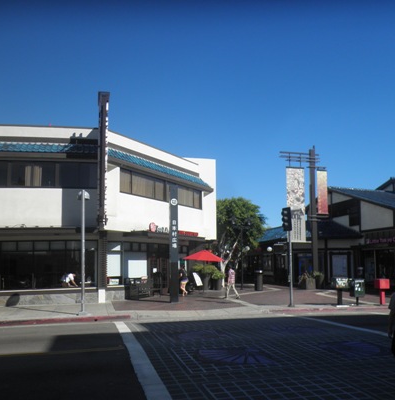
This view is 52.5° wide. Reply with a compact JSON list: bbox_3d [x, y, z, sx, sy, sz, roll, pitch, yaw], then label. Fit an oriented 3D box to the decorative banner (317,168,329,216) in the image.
[{"bbox_3d":[7.994,-0.539,25.404,0.720,2.920,0.060,1,-9,-12],"label":"decorative banner"}]

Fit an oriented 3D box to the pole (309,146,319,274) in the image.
[{"bbox_3d":[7.283,0.977,25.076,0.380,8.940,0.380,1,-9,-14],"label":"pole"}]

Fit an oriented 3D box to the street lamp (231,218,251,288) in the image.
[{"bbox_3d":[2.730,3.241,24.841,0.800,4.580,1.200,1,-9,-14],"label":"street lamp"}]

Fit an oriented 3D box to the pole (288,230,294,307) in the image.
[{"bbox_3d":[3.670,2.673,15.750,0.180,2.950,0.180,1,-9,-14],"label":"pole"}]

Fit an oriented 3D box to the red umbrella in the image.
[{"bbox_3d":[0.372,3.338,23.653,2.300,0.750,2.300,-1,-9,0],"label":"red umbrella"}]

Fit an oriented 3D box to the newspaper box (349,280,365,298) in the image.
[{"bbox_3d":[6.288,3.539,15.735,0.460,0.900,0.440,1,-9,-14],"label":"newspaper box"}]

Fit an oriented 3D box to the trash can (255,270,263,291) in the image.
[{"bbox_3d":[3.586,4.663,23.160,0.540,1.150,0.540,-1,-9,0],"label":"trash can"}]

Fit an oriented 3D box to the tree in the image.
[{"bbox_3d":[2.498,2.742,26.319,4.200,6.020,4.200,1,-9,-14],"label":"tree"}]

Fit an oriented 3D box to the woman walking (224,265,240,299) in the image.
[{"bbox_3d":[1.634,3.920,19.247,0.600,1.590,0.500,-5,-10,26],"label":"woman walking"}]

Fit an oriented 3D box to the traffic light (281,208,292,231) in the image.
[{"bbox_3d":[3.566,0.741,16.044,0.340,0.950,0.320,4,-10,-28],"label":"traffic light"}]

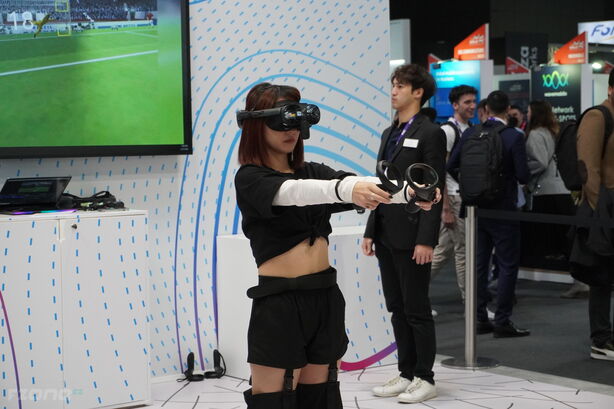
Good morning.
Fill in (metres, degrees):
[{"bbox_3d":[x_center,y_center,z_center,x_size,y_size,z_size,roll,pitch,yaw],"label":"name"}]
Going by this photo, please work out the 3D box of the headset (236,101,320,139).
[{"bbox_3d":[-0.094,-0.278,4.210,0.280,0.130,0.190,2,4,42],"label":"headset"}]

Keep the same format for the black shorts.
[{"bbox_3d":[-0.032,0.380,4.300,0.360,0.315,0.260,-3,4,-34],"label":"black shorts"}]

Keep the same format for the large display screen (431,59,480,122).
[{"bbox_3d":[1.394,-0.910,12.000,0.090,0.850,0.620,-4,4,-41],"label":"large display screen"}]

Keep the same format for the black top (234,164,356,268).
[{"bbox_3d":[-0.047,0.033,4.260,0.390,0.340,0.280,-4,4,-42],"label":"black top"}]

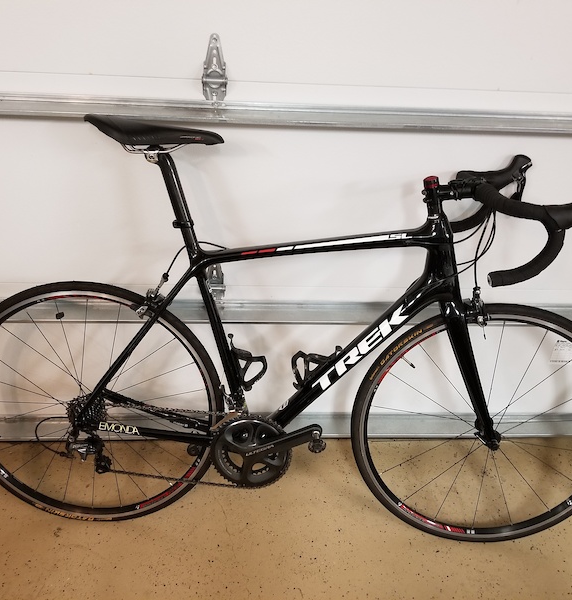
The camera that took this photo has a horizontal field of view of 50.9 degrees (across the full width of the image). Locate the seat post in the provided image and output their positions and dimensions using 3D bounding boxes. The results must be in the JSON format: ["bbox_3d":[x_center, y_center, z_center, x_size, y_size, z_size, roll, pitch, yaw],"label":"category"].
[{"bbox_3d":[-0.235,-0.209,1.329,0.037,0.238,0.034,-14,18,6],"label":"seat post"}]

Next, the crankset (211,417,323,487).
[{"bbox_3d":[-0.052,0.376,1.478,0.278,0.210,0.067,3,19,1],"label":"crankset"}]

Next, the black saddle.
[{"bbox_3d":[-0.271,-0.357,1.280,0.283,0.060,0.136,3,19,1],"label":"black saddle"}]

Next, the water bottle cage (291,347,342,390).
[{"bbox_3d":[0.053,0.143,1.440,0.077,0.152,0.077,41,15,-11],"label":"water bottle cage"}]

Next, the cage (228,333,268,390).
[{"bbox_3d":[-0.083,0.144,1.445,0.077,0.152,0.077,-14,18,7],"label":"cage"}]

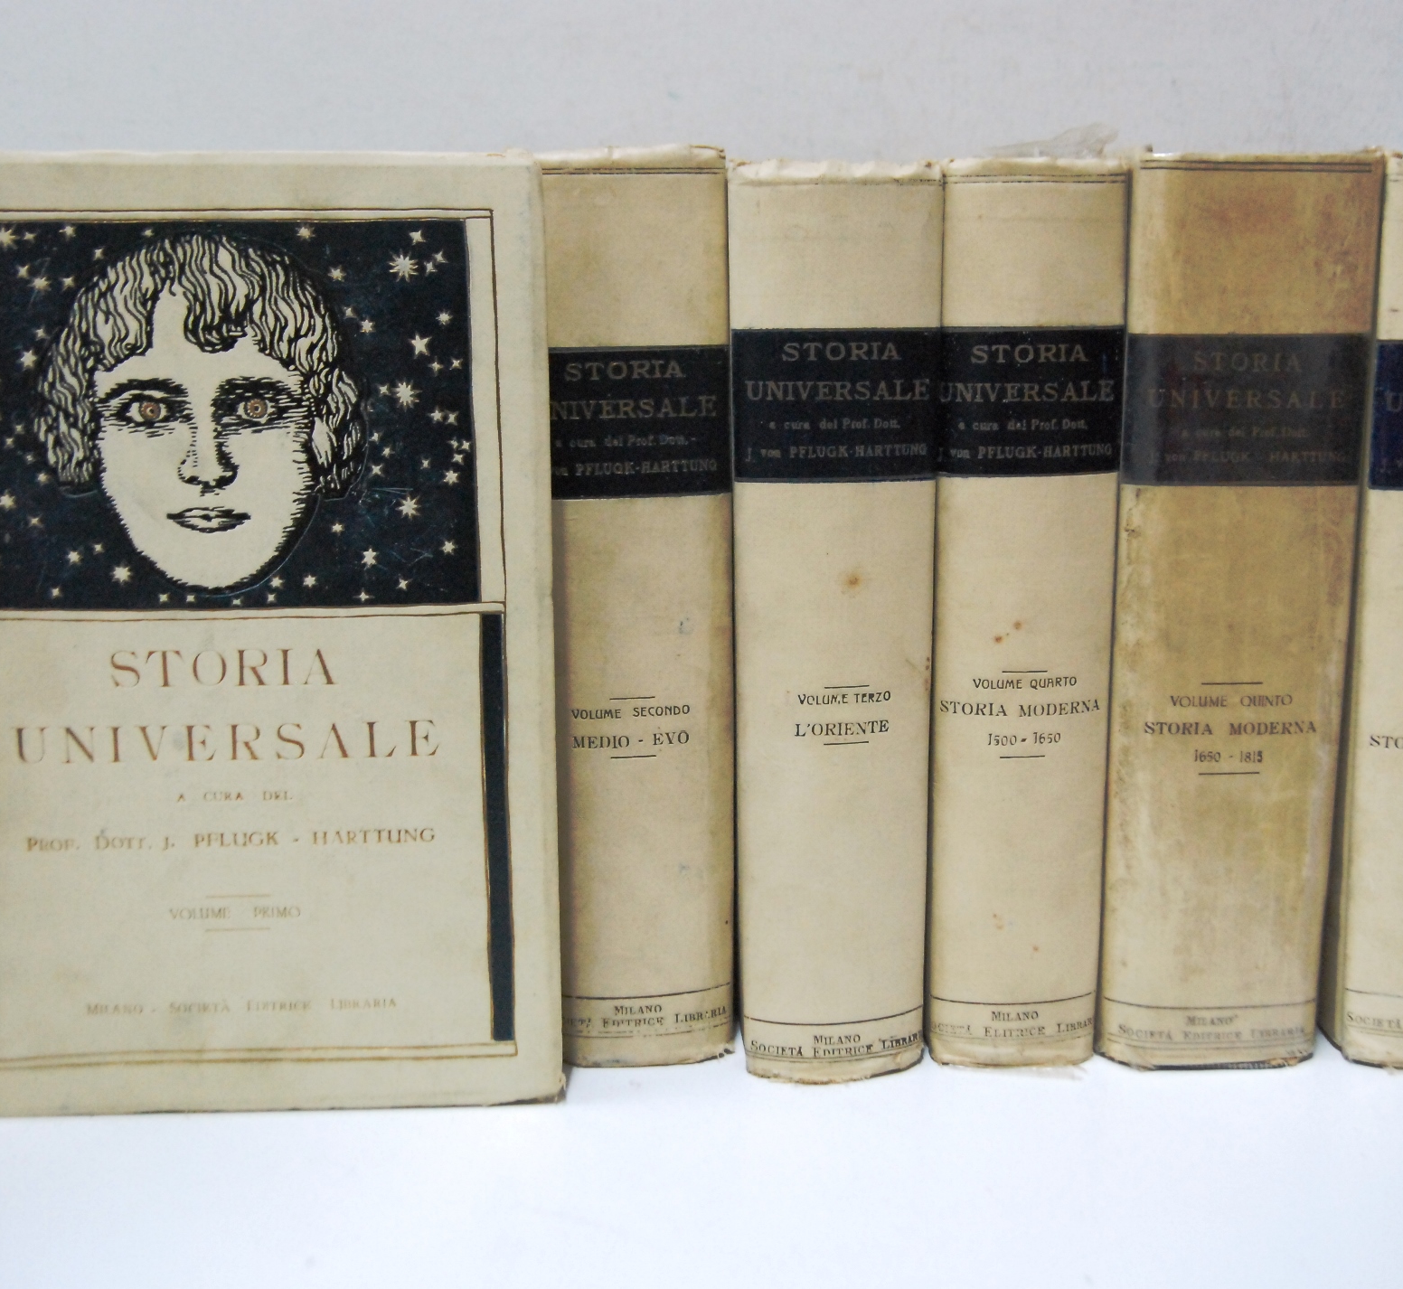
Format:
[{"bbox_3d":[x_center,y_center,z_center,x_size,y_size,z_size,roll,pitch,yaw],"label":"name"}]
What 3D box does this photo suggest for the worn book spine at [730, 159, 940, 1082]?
[{"bbox_3d":[0.031,-0.023,0.733,0.060,0.286,0.205,-2,13,-6],"label":"worn book spine"}]

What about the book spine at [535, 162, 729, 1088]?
[{"bbox_3d":[-0.032,-0.026,0.745,0.062,0.288,0.205,-2,13,-6],"label":"book spine"}]

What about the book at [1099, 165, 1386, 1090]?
[{"bbox_3d":[0.163,-0.026,0.742,0.073,0.287,0.205,0,13,-1],"label":"book"}]

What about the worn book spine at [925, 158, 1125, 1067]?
[{"bbox_3d":[0.094,-0.026,0.745,0.055,0.286,0.205,-1,13,-4],"label":"worn book spine"}]

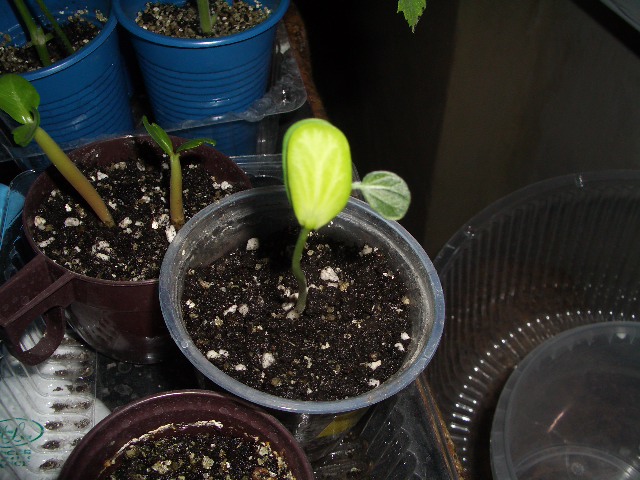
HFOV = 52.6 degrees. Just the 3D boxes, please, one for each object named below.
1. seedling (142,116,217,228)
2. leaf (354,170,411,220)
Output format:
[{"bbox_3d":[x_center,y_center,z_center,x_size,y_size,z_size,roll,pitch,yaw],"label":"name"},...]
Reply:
[{"bbox_3d":[-0.044,-0.021,0.207,0.021,0.043,0.011,-5,47,-12],"label":"seedling"},{"bbox_3d":[0.016,-0.011,0.160,0.013,0.004,0.012,13,89,5],"label":"leaf"}]

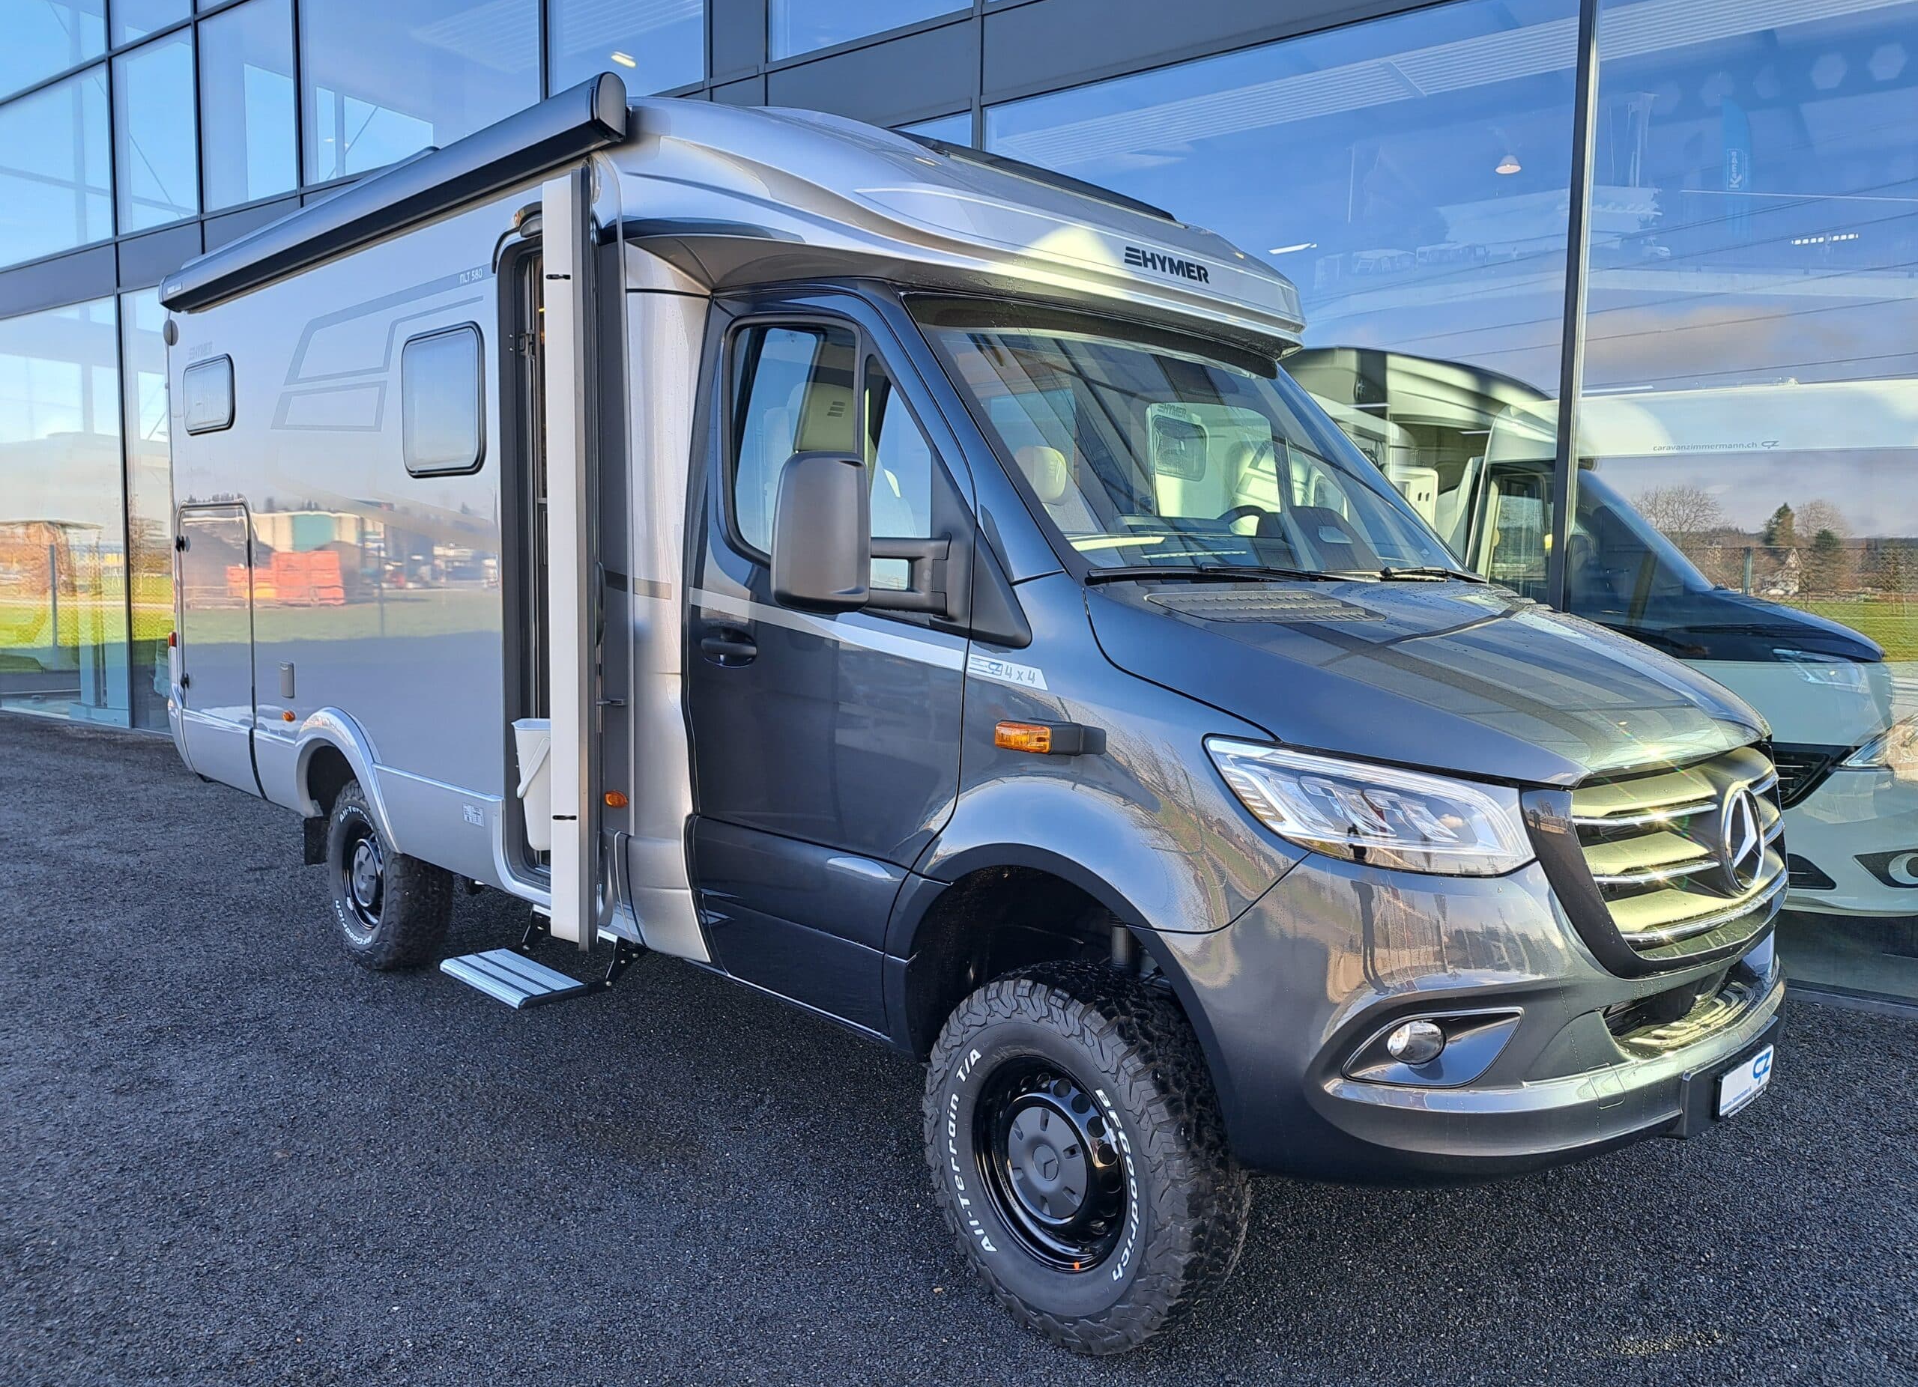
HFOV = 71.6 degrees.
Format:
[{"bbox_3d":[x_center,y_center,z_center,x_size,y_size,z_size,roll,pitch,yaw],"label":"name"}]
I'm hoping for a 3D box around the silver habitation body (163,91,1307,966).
[{"bbox_3d":[-1.335,-0.653,5.627,5.480,2.420,2.220,6,7,45],"label":"silver habitation body"}]

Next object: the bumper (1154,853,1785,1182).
[{"bbox_3d":[1.367,0.546,3.008,0.760,0.630,2.000,6,7,45],"label":"bumper"}]

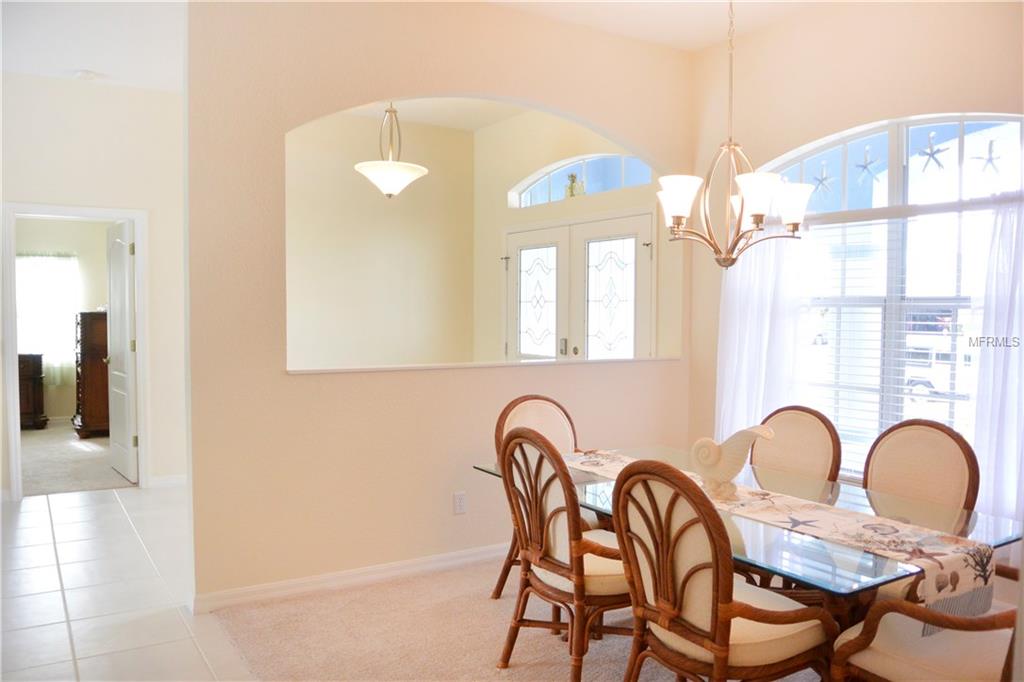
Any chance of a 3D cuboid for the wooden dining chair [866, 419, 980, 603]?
[{"bbox_3d":[1.286,0.792,2.758,0.640,0.980,0.590,-1,2,-33],"label":"wooden dining chair"}]

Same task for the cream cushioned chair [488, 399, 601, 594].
[{"bbox_3d":[0.268,0.756,3.613,0.590,0.980,0.640,-1,2,-33],"label":"cream cushioned chair"}]

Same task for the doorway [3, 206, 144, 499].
[{"bbox_3d":[-3.278,0.069,5.826,0.917,2.153,0.150,-1,2,-33],"label":"doorway"}]

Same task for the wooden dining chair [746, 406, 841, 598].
[{"bbox_3d":[0.984,0.774,3.229,0.640,0.980,0.590,-1,2,-33],"label":"wooden dining chair"}]

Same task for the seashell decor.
[{"bbox_3d":[0.792,0.433,2.757,0.300,0.265,0.140,1,2,7],"label":"seashell decor"}]

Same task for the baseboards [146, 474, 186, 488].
[{"bbox_3d":[-2.762,1.123,6.138,0.320,0.090,0.020,-1,2,-33],"label":"baseboards"}]

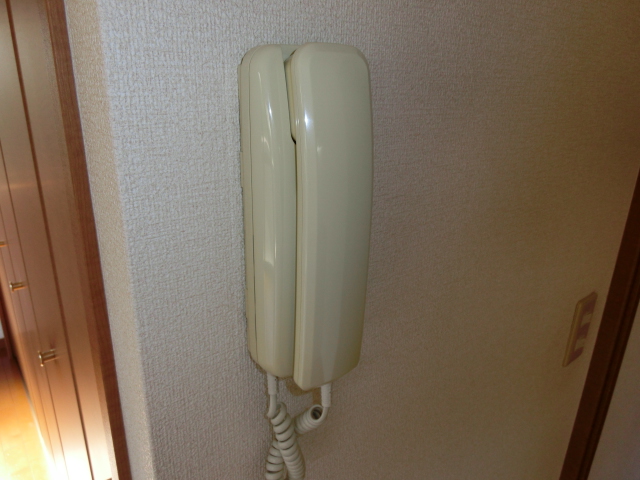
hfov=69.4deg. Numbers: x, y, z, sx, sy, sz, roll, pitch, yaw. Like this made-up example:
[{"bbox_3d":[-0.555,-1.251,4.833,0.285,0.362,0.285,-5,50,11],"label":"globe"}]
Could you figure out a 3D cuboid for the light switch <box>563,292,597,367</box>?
[{"bbox_3d":[0.449,0.155,0.797,0.070,0.120,0.008,-14,25,-39],"label":"light switch"}]

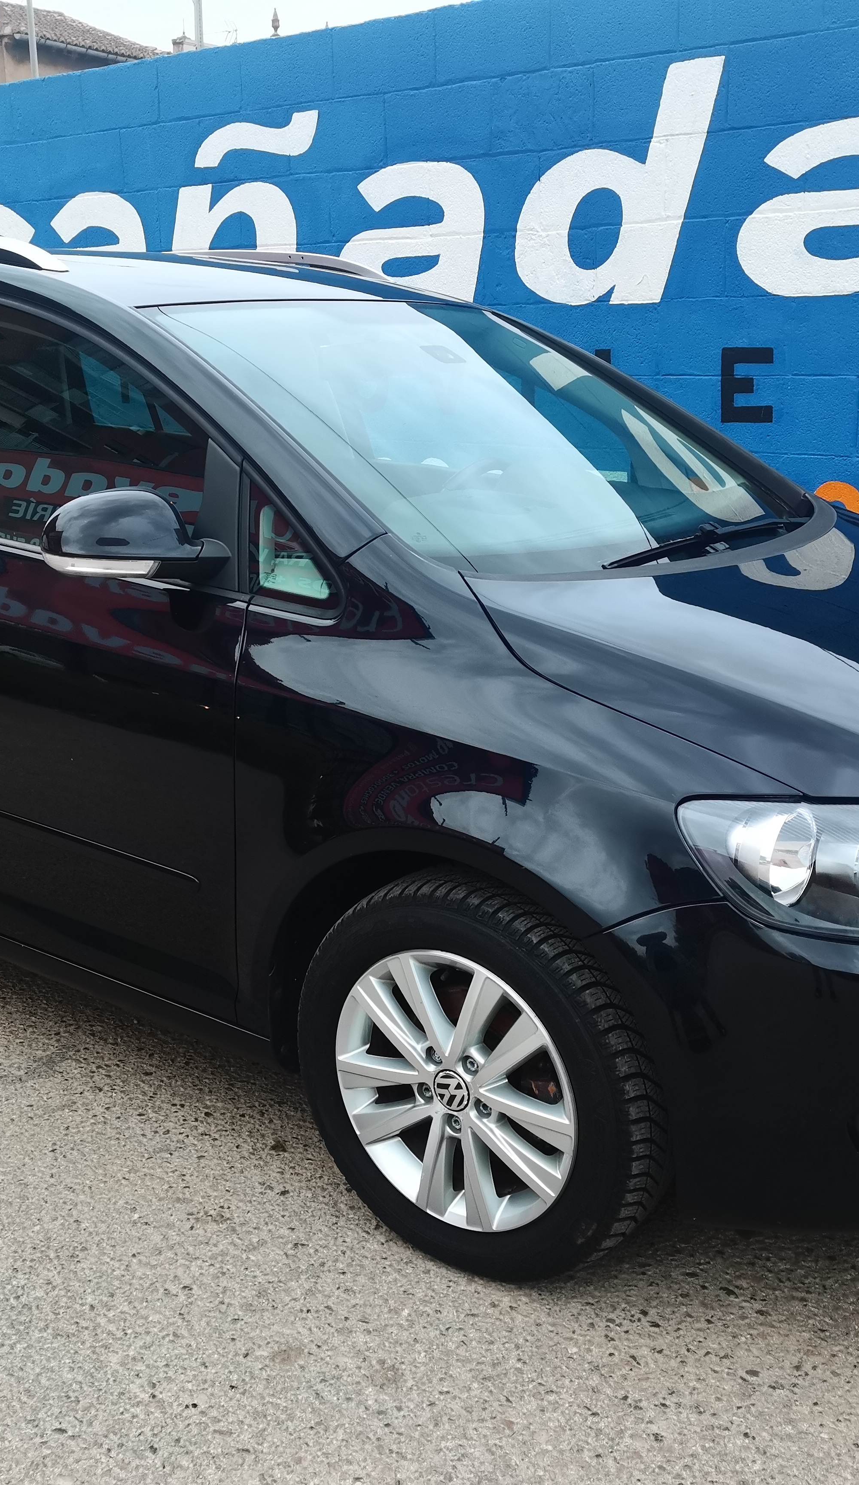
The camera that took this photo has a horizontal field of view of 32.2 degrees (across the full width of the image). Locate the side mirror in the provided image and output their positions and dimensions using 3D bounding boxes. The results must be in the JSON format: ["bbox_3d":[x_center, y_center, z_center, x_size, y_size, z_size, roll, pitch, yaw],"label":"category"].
[{"bbox_3d":[-0.460,-0.328,2.314,0.170,0.150,0.220,11,17,35],"label":"side mirror"}]

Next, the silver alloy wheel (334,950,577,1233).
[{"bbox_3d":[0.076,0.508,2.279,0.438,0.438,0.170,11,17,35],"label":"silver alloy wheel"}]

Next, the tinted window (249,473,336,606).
[{"bbox_3d":[-0.210,-0.315,2.294,0.240,0.200,0.035,11,-5,35],"label":"tinted window"}]

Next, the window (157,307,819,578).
[{"bbox_3d":[0.147,-0.632,2.958,1.040,0.120,1.440,39,31,24],"label":"window"}]

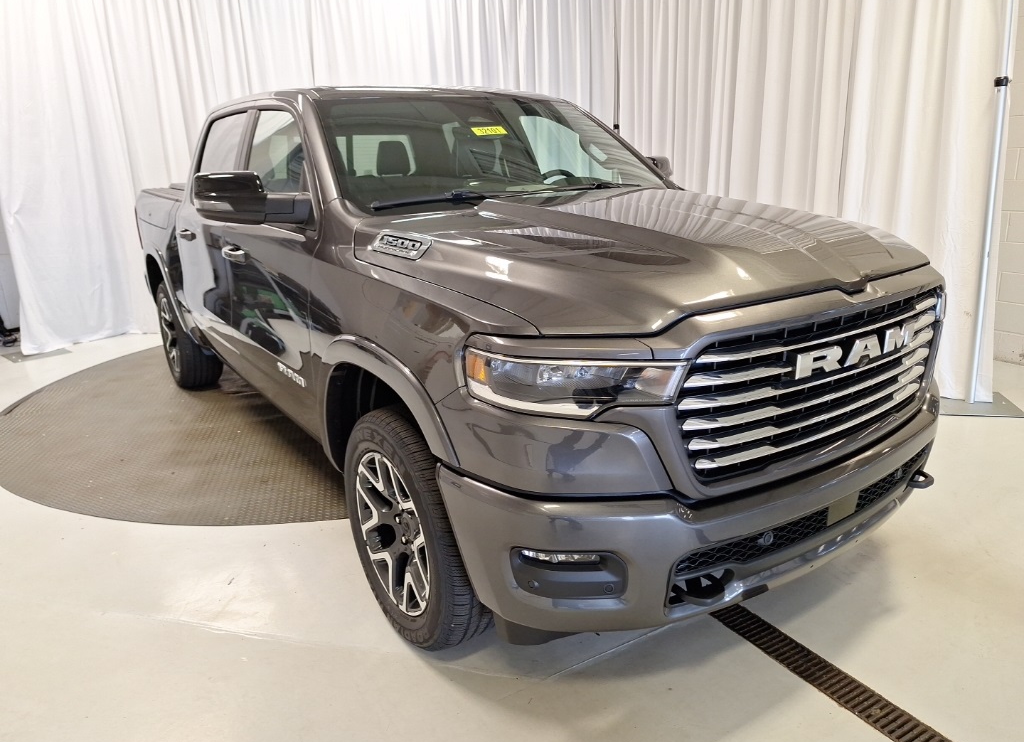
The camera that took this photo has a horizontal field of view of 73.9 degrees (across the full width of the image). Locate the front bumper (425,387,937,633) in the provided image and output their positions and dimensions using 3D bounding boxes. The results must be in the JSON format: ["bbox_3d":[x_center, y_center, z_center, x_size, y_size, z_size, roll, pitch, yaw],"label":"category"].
[{"bbox_3d":[0.813,0.334,2.208,2.030,0.420,0.600,-12,20,-34],"label":"front bumper"}]

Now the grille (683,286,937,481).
[{"bbox_3d":[0.904,-0.005,1.972,1.260,0.410,0.160,-12,20,-34],"label":"grille"}]

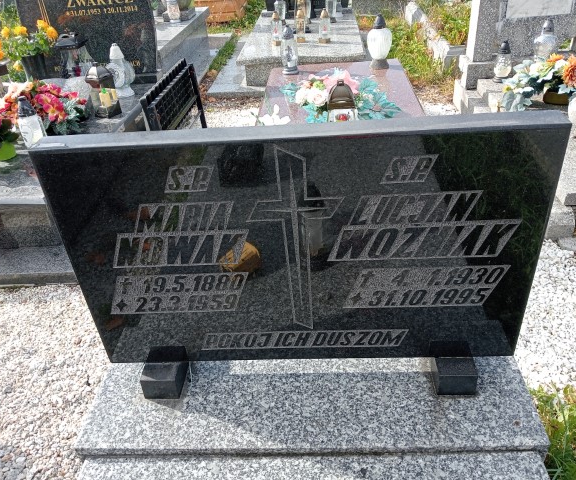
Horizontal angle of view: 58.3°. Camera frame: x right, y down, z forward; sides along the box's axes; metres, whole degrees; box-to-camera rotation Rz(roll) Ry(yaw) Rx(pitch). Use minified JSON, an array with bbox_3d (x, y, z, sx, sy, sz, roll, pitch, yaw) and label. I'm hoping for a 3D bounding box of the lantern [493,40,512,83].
[{"bbox_3d":[1.286,-1.074,3.083,0.108,0.232,0.108,-2,34,5],"label":"lantern"}]

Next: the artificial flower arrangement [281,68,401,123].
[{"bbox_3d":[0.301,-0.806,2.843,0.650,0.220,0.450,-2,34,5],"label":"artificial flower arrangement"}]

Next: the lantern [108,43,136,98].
[{"bbox_3d":[-1.111,-1.115,3.385,0.165,0.325,0.145,0,34,7],"label":"lantern"}]

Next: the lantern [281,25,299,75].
[{"bbox_3d":[0.012,-1.252,3.393,0.113,0.297,0.113,-2,35,5],"label":"lantern"}]

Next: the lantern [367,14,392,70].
[{"bbox_3d":[0.620,-1.345,3.489,0.168,0.340,0.168,-2,34,5],"label":"lantern"}]

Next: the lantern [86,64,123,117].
[{"bbox_3d":[-1.103,-0.899,3.090,0.140,0.300,0.140,17,40,29],"label":"lantern"}]

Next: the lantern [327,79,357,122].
[{"bbox_3d":[0.259,-0.643,2.499,0.145,0.270,0.145,-2,35,5],"label":"lantern"}]

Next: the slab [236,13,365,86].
[{"bbox_3d":[0.149,-1.735,4.594,0.966,0.210,1.620,-2,35,5],"label":"slab"}]

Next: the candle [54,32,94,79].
[{"bbox_3d":[-1.327,-1.105,3.269,0.190,0.355,0.190,12,38,23],"label":"candle"}]

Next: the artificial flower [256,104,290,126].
[{"bbox_3d":[-0.076,-0.615,2.592,0.180,0.110,0.160,-2,35,5],"label":"artificial flower"}]

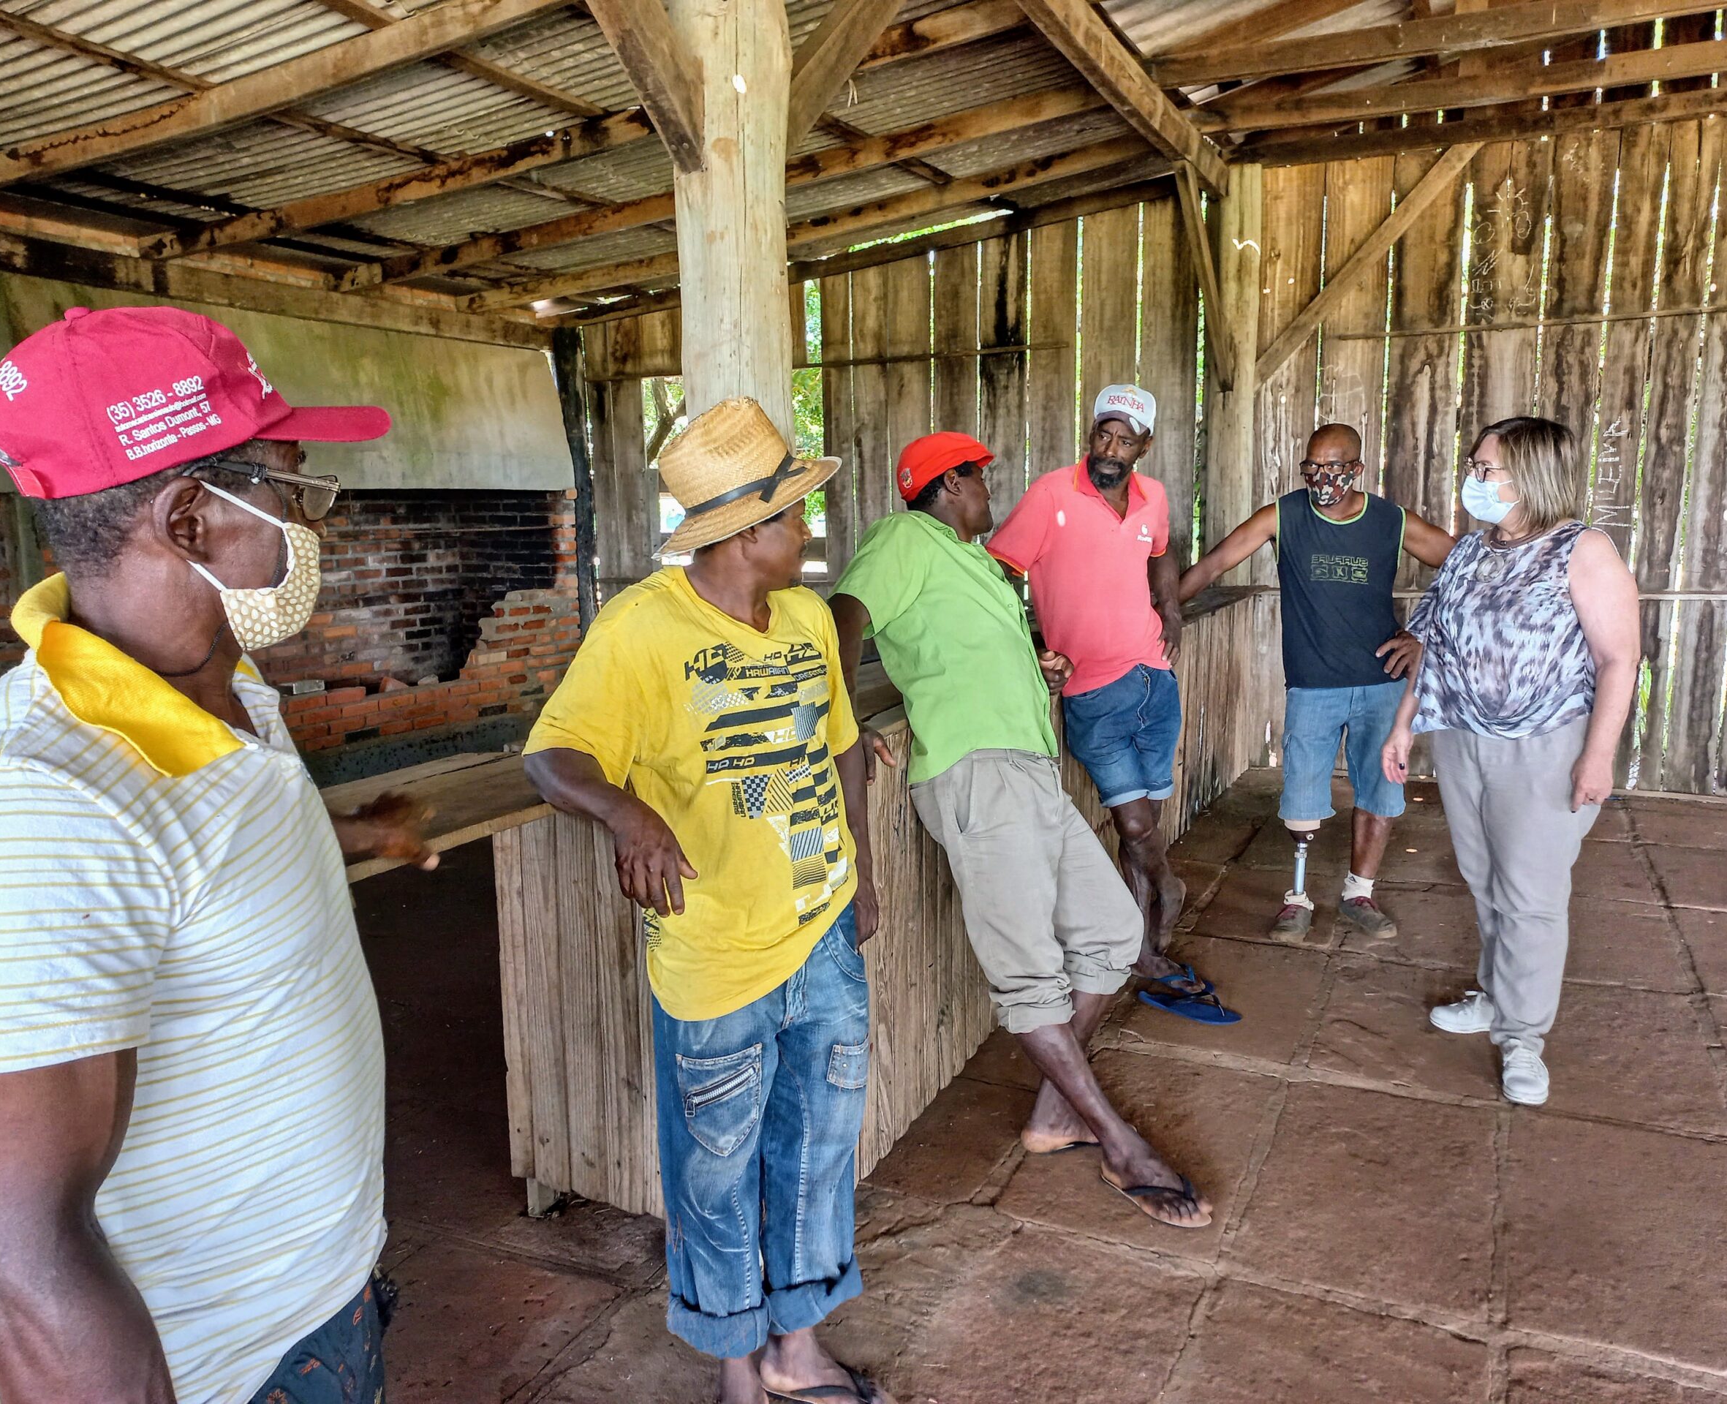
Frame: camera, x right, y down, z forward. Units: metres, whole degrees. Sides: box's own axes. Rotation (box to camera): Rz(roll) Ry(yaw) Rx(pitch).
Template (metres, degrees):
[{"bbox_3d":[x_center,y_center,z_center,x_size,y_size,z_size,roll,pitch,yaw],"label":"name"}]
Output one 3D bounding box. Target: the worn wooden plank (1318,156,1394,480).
[{"bbox_3d":[2.444,-1.158,6.810,0.313,3.030,0.035,3,10,25],"label":"worn wooden plank"}]

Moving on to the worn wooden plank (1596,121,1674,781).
[{"bbox_3d":[3.716,-1.138,6.632,0.220,3.197,0.028,3,9,25],"label":"worn wooden plank"}]

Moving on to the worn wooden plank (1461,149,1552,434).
[{"bbox_3d":[3.048,-1.118,6.530,0.348,3.020,0.035,3,10,25],"label":"worn wooden plank"}]

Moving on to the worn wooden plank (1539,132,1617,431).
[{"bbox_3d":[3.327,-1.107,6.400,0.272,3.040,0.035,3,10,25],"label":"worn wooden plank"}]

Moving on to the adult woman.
[{"bbox_3d":[1.589,0.118,3.369,0.410,1.630,0.540,-7,11,-35],"label":"adult woman"}]

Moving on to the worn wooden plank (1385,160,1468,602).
[{"bbox_3d":[2.885,-1.185,7.028,0.346,3.191,0.028,4,9,25],"label":"worn wooden plank"}]

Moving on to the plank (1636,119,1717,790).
[{"bbox_3d":[3.906,-1.121,6.542,0.195,3.184,0.028,3,9,25],"label":"plank"}]

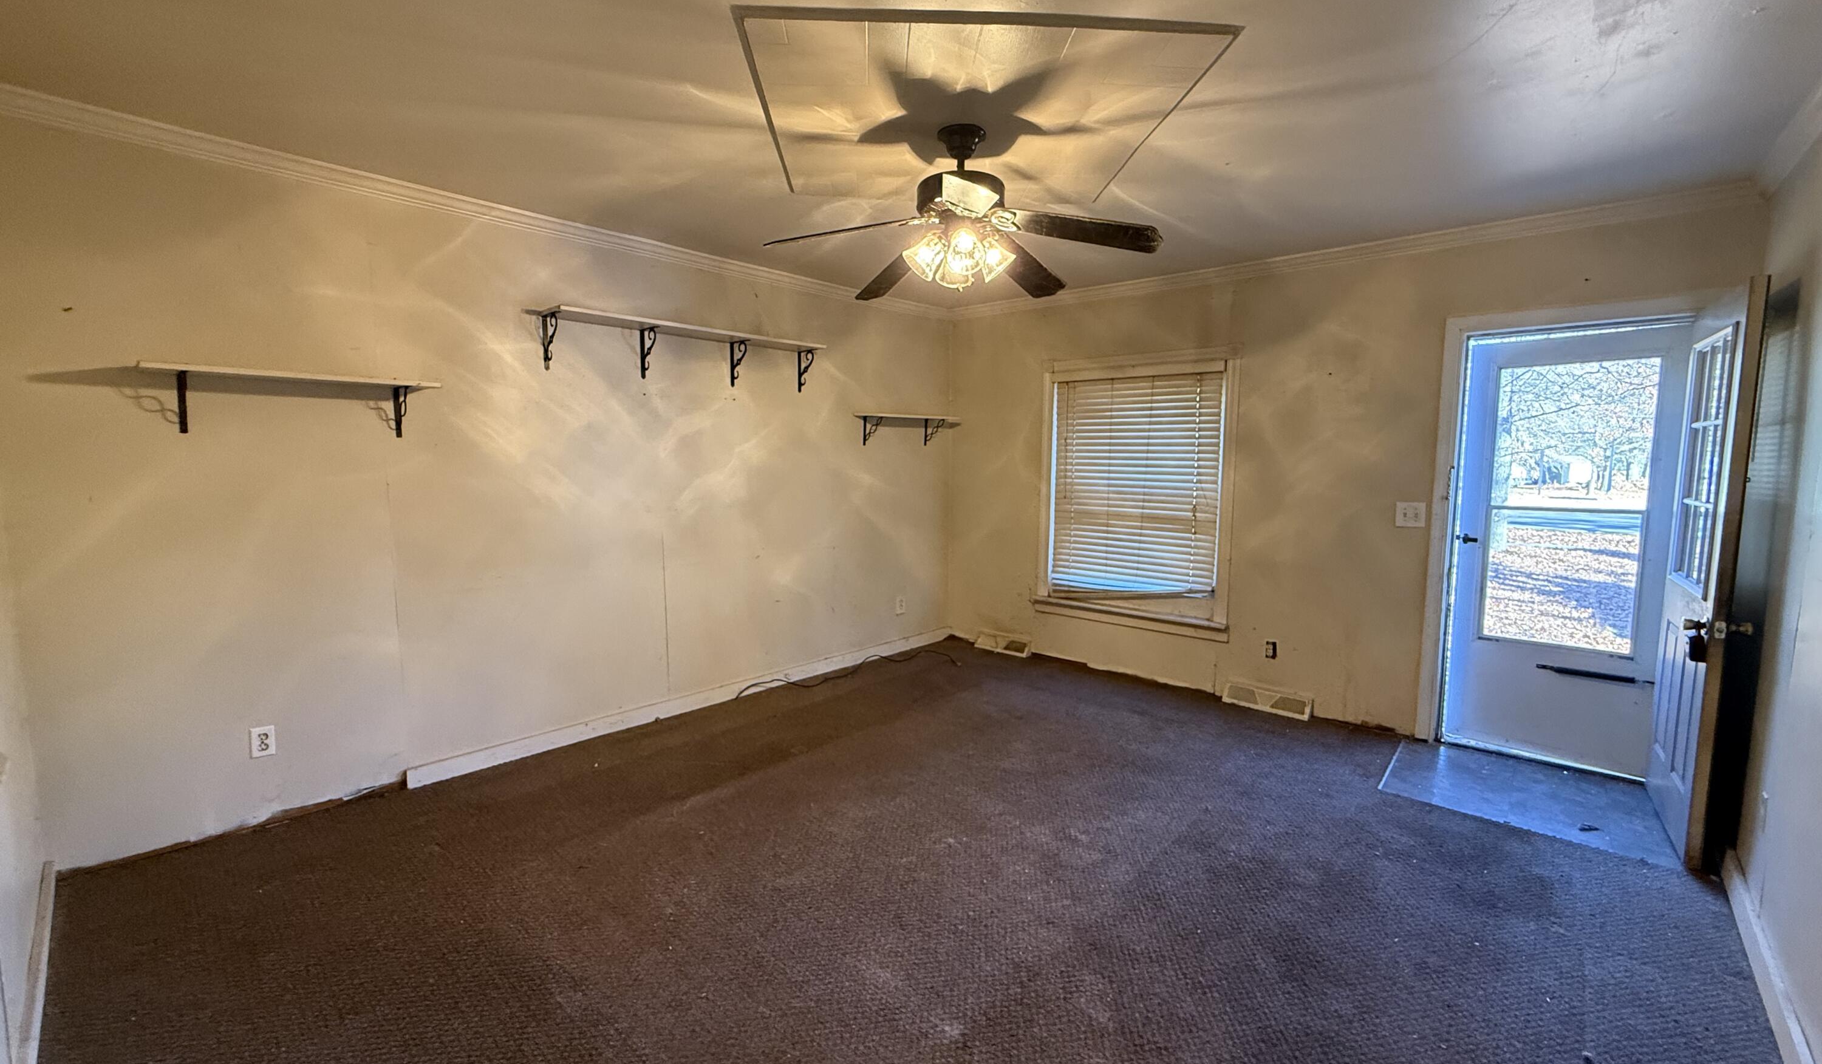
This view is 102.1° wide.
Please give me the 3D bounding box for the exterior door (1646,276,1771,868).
[{"bbox_3d":[2.968,0.140,2.766,0.044,1.981,0.800,5,7,38],"label":"exterior door"}]

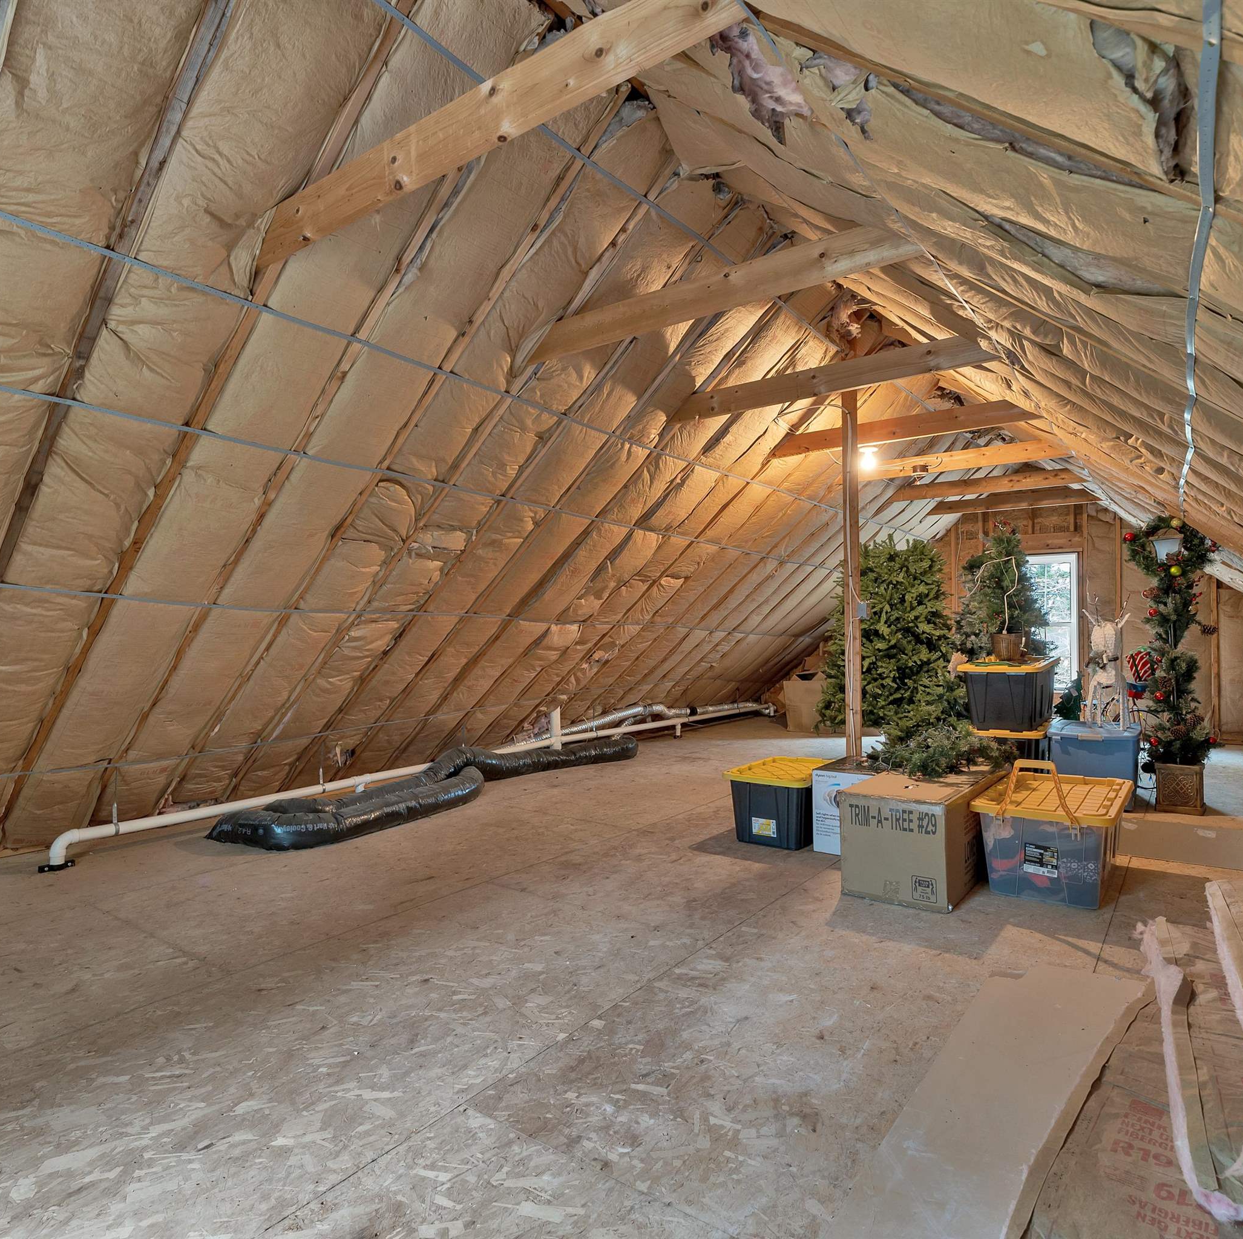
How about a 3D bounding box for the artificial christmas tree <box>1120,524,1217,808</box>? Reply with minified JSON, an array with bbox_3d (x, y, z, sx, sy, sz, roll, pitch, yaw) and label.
[{"bbox_3d":[3.720,0.283,5.229,0.530,1.970,0.450,-1,-1,36],"label":"artificial christmas tree"}]

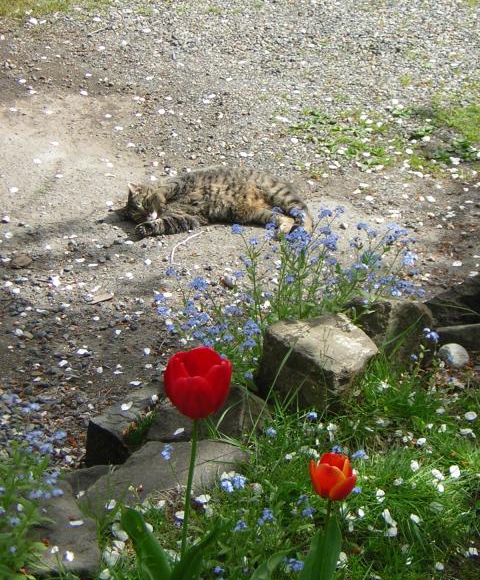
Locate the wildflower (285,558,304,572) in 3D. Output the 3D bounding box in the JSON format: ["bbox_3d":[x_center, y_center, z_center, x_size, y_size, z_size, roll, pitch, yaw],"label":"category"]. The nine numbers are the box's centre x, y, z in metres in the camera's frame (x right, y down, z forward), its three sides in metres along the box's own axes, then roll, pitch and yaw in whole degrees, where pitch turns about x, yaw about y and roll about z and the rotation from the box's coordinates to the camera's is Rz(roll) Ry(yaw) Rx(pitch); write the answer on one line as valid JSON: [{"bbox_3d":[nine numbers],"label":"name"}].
[{"bbox_3d":[0.066,0.333,1.653,0.022,0.014,0.020,0,25,0],"label":"wildflower"}]

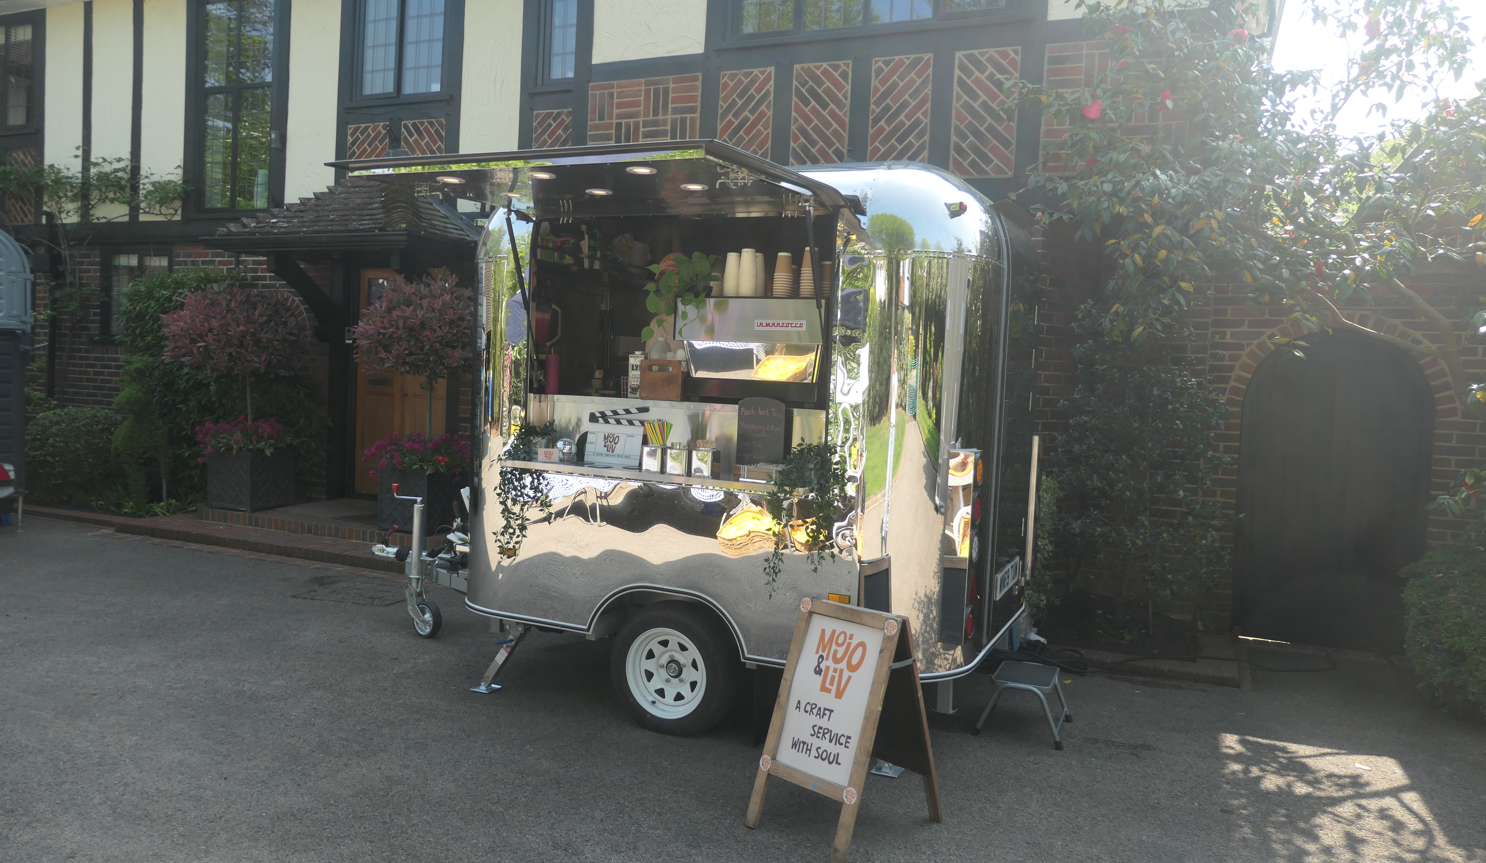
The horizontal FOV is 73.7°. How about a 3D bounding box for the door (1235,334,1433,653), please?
[{"bbox_3d":[3.787,0.370,6.389,1.070,2.040,0.100,4,2,22],"label":"door"}]

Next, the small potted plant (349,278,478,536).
[{"bbox_3d":[-2.631,-0.241,8.208,1.150,2.100,1.120,4,2,22],"label":"small potted plant"}]

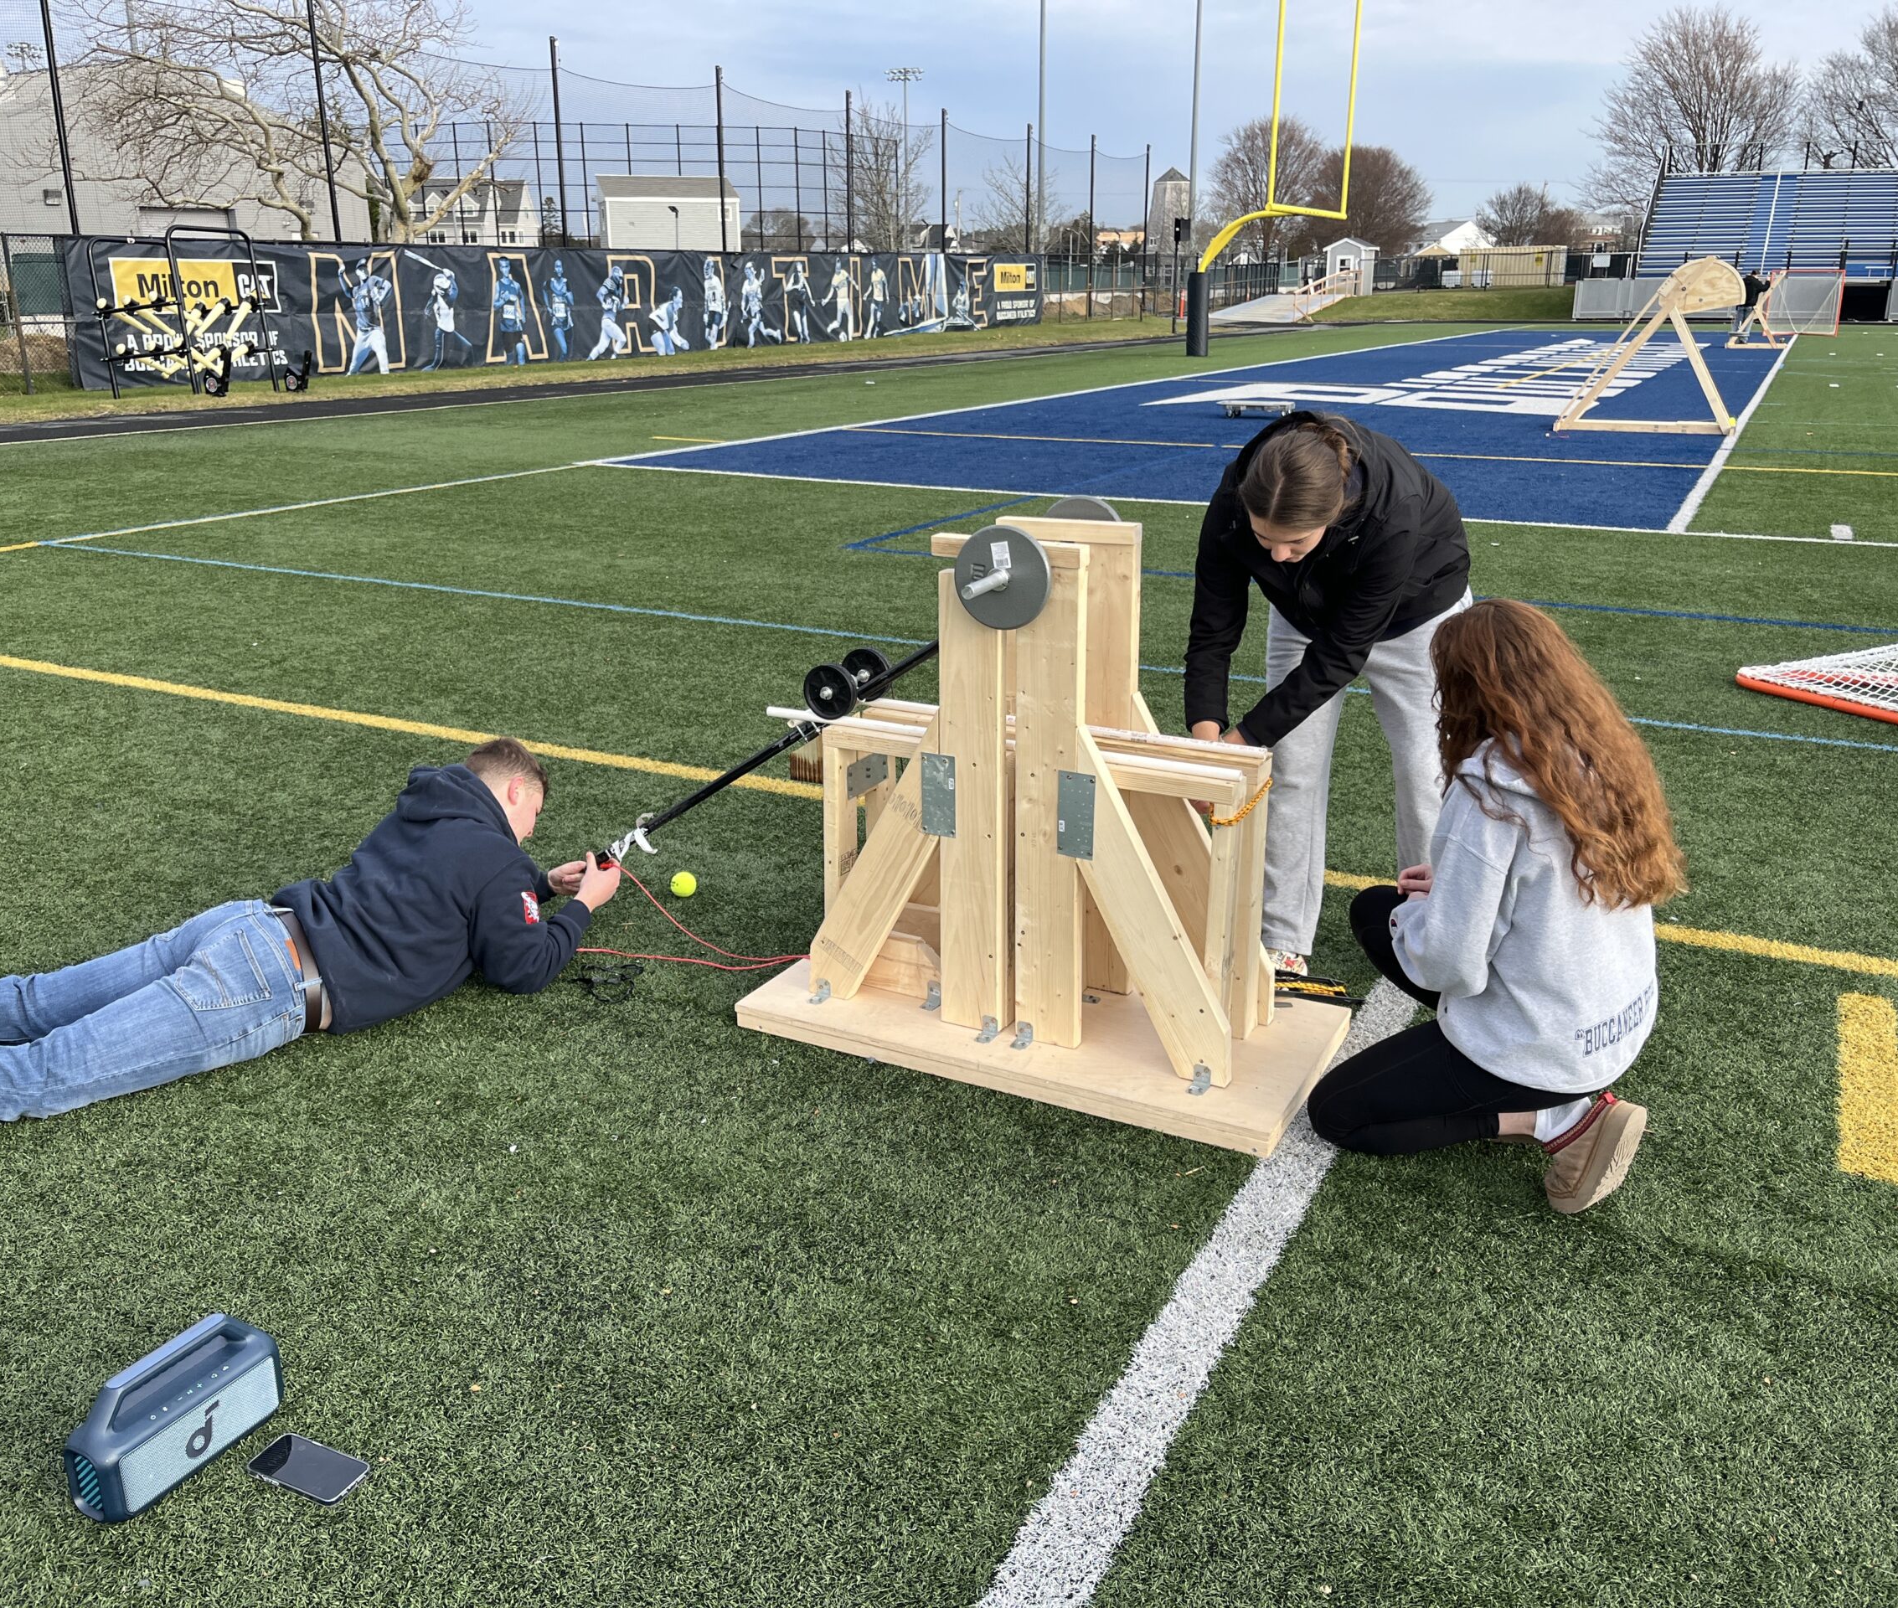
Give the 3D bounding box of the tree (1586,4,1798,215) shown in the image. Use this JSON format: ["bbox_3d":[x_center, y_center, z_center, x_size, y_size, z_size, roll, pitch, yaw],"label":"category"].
[{"bbox_3d":[41.108,-35.948,89.922,10.740,15.860,10.740,8,19,22],"label":"tree"}]

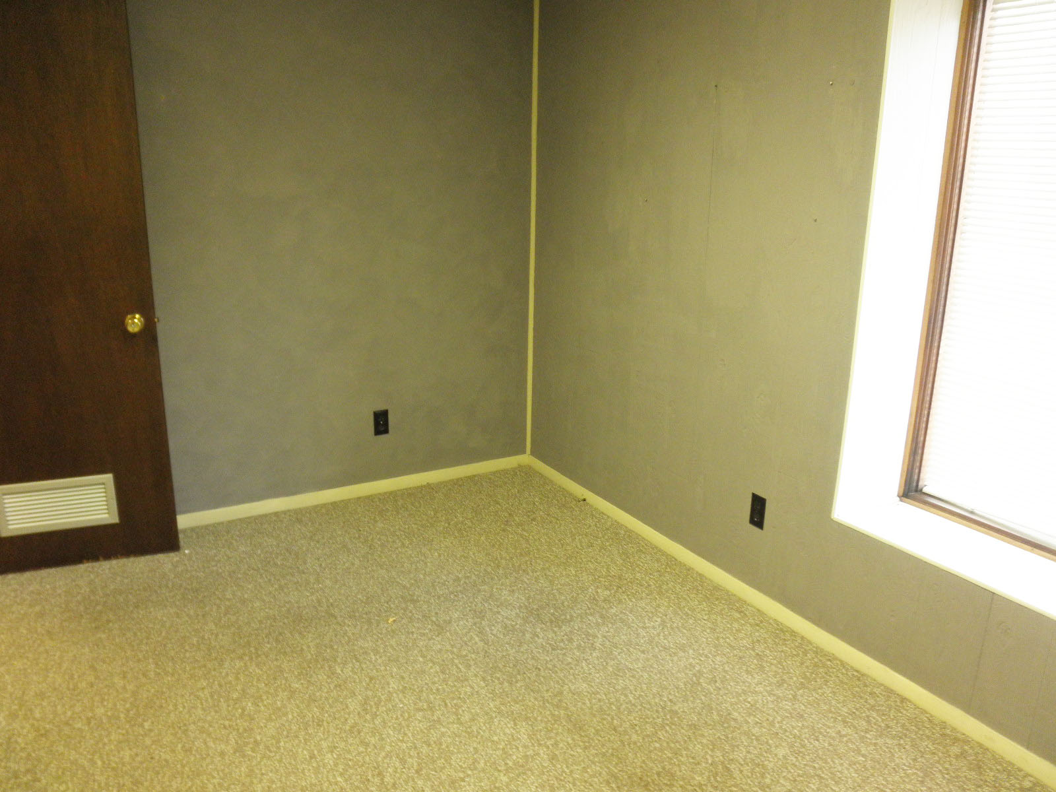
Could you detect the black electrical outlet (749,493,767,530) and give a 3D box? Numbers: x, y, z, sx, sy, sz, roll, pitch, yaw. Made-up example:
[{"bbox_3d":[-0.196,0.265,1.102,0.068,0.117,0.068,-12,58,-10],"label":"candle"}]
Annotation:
[{"bbox_3d":[0.798,0.402,2.974,0.010,0.115,0.070,-8,17,-28],"label":"black electrical outlet"}]

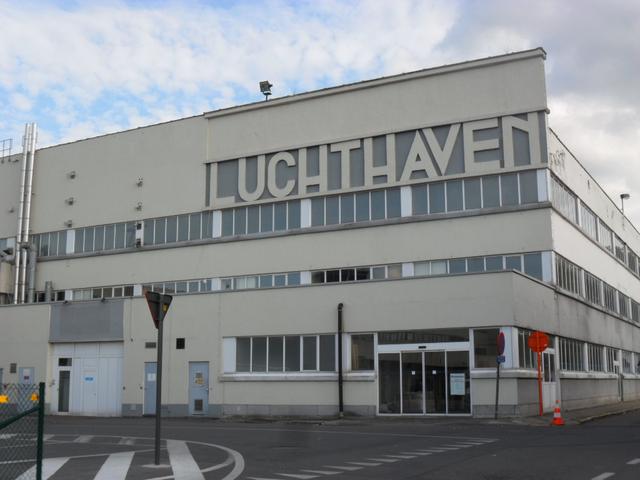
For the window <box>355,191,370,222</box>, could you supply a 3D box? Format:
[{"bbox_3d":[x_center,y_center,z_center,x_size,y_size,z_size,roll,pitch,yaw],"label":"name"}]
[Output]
[{"bbox_3d":[2.036,-1.571,38.740,0.800,1.500,0.100,-6,-11,28],"label":"window"}]

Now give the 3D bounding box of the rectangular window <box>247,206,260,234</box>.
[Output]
[{"bbox_3d":[-3.365,-1.018,41.434,0.828,1.448,0.100,-6,-11,28],"label":"rectangular window"}]

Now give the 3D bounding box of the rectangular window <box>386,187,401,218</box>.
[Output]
[{"bbox_3d":[3.594,-1.776,39.174,0.702,1.523,0.100,-6,-11,28],"label":"rectangular window"}]

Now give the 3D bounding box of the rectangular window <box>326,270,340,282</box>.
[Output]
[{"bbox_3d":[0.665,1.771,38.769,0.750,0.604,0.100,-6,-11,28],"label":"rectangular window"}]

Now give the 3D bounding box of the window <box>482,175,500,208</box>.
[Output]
[{"bbox_3d":[8.202,-2.332,39.001,0.921,1.602,0.120,-6,-11,30],"label":"window"}]

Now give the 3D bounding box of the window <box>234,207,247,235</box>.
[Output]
[{"bbox_3d":[-4.182,-0.967,43.288,0.714,1.438,0.100,-6,-11,28],"label":"window"}]

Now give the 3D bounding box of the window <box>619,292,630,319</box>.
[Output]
[{"bbox_3d":[21.142,4.543,56.400,0.150,1.427,4.912,-5,-11,28],"label":"window"}]

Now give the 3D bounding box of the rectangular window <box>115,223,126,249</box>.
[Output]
[{"bbox_3d":[-11.271,-0.254,45.960,0.800,1.500,0.100,-6,-11,28],"label":"rectangular window"}]

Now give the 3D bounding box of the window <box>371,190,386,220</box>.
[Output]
[{"bbox_3d":[2.818,-1.639,39.100,0.806,1.463,0.150,-6,-11,27],"label":"window"}]

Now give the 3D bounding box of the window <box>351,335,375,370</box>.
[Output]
[{"bbox_3d":[1.574,4.110,29.779,1.030,1.390,0.100,-6,-11,28],"label":"window"}]

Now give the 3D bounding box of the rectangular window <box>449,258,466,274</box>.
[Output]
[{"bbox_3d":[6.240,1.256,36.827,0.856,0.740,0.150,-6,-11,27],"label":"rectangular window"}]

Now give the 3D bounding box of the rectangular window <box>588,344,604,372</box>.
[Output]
[{"bbox_3d":[14.018,6.038,41.179,0.100,1.327,4.869,-6,-11,28],"label":"rectangular window"}]

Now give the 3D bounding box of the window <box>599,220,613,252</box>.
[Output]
[{"bbox_3d":[16.485,-0.173,46.808,0.120,1.500,4.600,-6,-11,28],"label":"window"}]

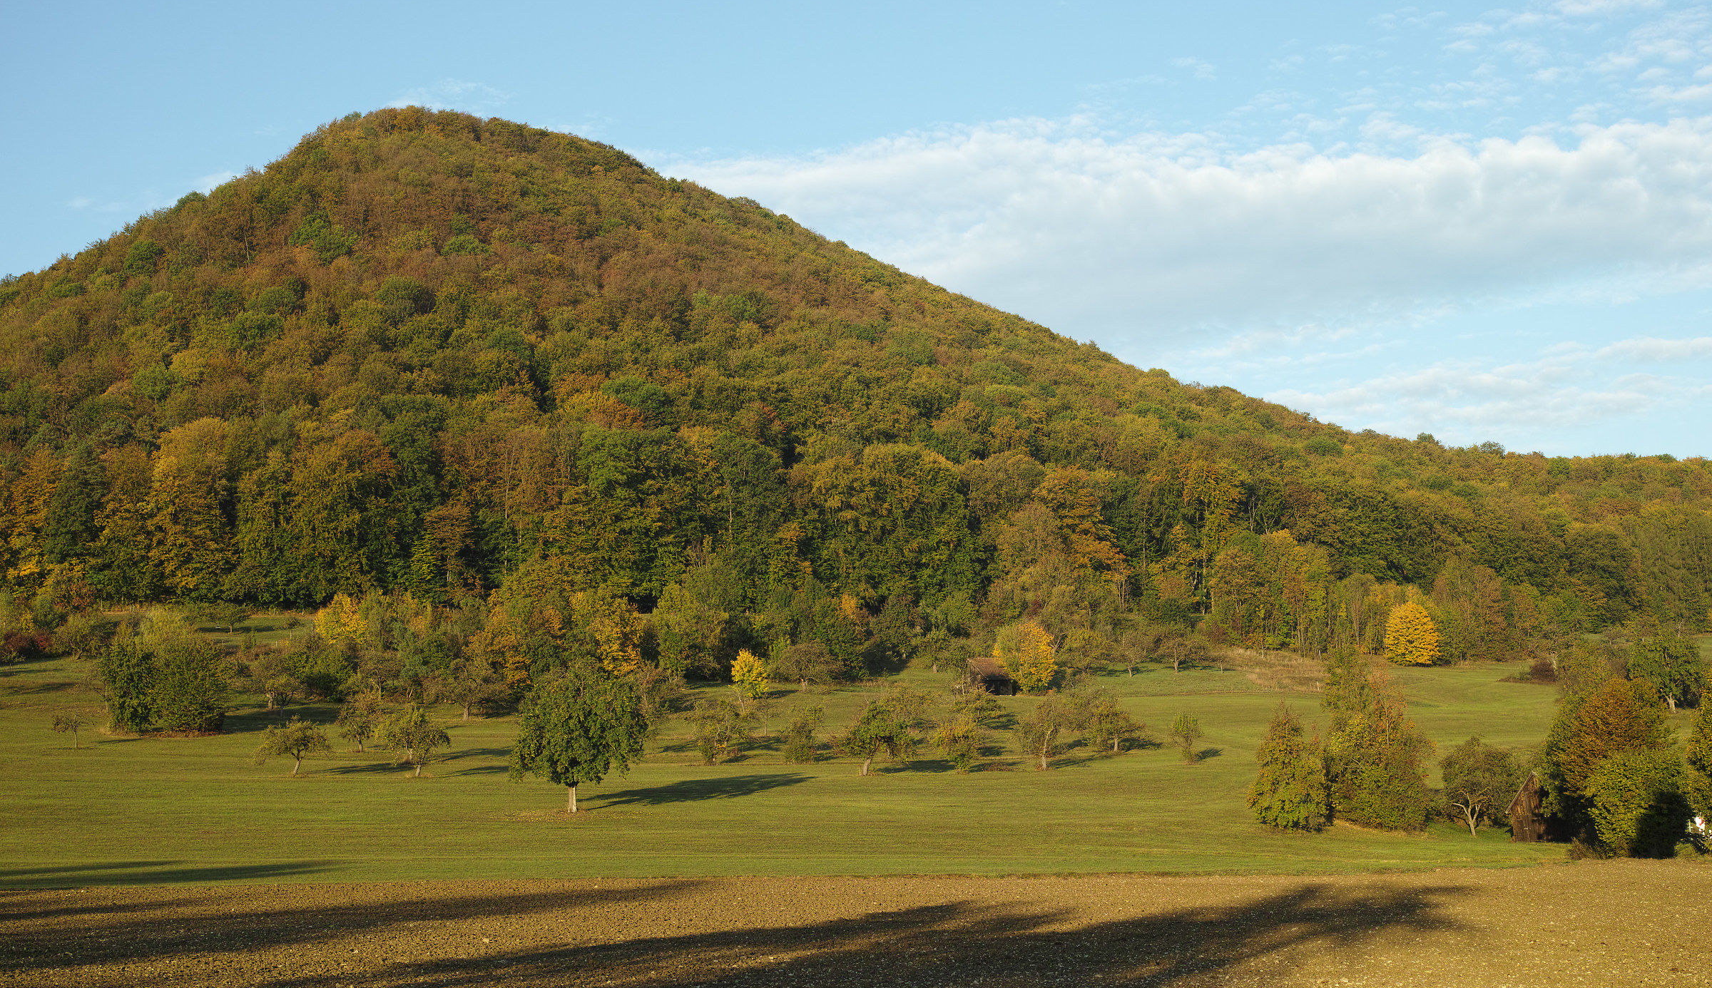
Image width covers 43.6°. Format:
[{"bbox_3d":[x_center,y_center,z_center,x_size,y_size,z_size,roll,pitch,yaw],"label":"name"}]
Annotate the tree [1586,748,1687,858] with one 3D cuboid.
[{"bbox_3d":[47.453,18.778,130.000,5.972,6.599,5.485,0,-4,0],"label":"tree"}]

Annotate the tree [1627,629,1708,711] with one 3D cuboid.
[{"bbox_3d":[85.294,18.572,225.000,8.269,8.636,8.016,0,-4,0],"label":"tree"}]

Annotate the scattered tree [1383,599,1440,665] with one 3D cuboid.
[{"bbox_3d":[80.314,20.160,310.000,7.975,9.212,7.731,0,-4,0],"label":"scattered tree"}]

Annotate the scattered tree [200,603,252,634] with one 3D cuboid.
[{"bbox_3d":[-100.094,19.772,340.000,8.122,4.631,7.625,0,-4,0],"label":"scattered tree"}]

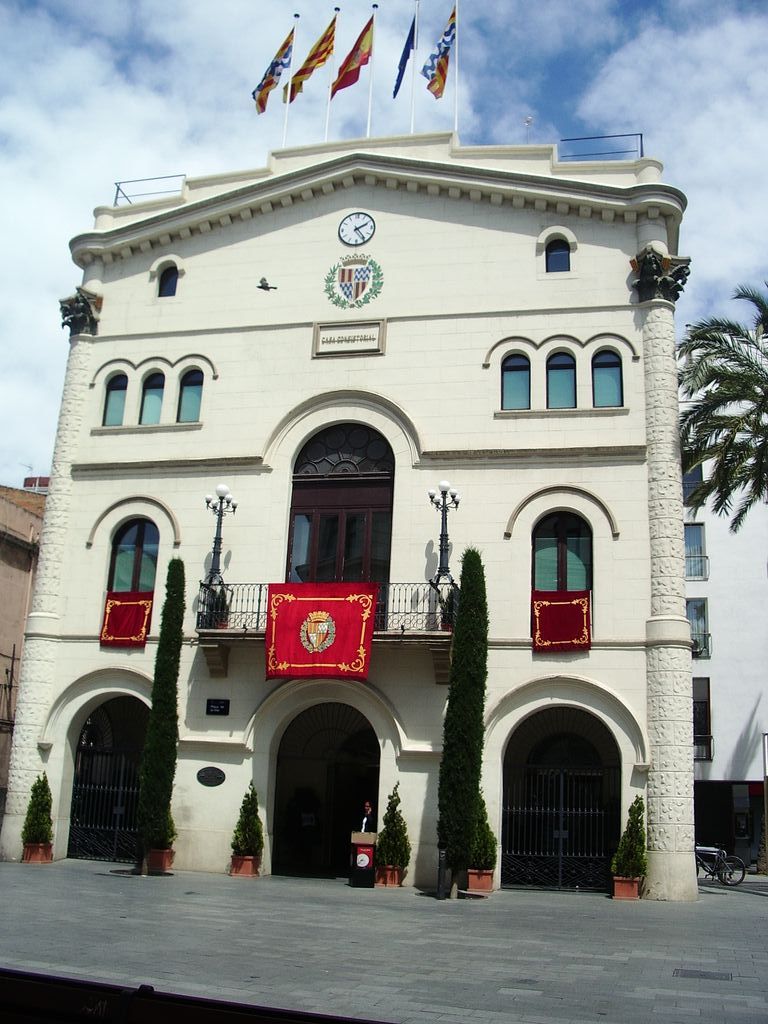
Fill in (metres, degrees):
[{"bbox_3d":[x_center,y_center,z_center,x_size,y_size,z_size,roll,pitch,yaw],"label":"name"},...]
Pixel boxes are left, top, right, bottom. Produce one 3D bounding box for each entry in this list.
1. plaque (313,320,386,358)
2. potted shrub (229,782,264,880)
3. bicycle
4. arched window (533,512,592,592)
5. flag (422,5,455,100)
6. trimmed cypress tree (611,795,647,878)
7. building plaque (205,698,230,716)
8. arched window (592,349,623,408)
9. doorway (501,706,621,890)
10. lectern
[{"bbox_3d":[-0.908,-4.595,27.628,2.025,1.093,0.142,-1,-17,13],"label":"plaque"},{"bbox_3d":[-3.122,7.295,23.839,0.800,2.080,0.780,-1,-17,14],"label":"potted shrub"},{"bbox_3d":[7.329,7.938,23.460,1.720,1.000,0.580,2,-13,-2],"label":"bicycle"},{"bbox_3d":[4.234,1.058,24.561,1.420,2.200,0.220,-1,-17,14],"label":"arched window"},{"bbox_3d":[1.435,-12.452,28.092,1.050,2.622,0.450,-1,-15,13],"label":"flag"},{"bbox_3d":[5.229,6.911,22.051,0.769,1.721,0.769,-1,-17,13],"label":"trimmed cypress tree"},{"bbox_3d":[-3.831,4.520,23.941,0.568,0.364,0.040,-1,-13,13],"label":"building plaque"},{"bbox_3d":[5.181,-3.098,23.971,0.695,1.414,0.220,-1,-15,13],"label":"arched window"},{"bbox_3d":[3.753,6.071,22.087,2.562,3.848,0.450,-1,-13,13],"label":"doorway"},{"bbox_3d":[-0.440,7.465,22.210,0.567,1.134,0.486,-1,-17,13],"label":"lectern"}]

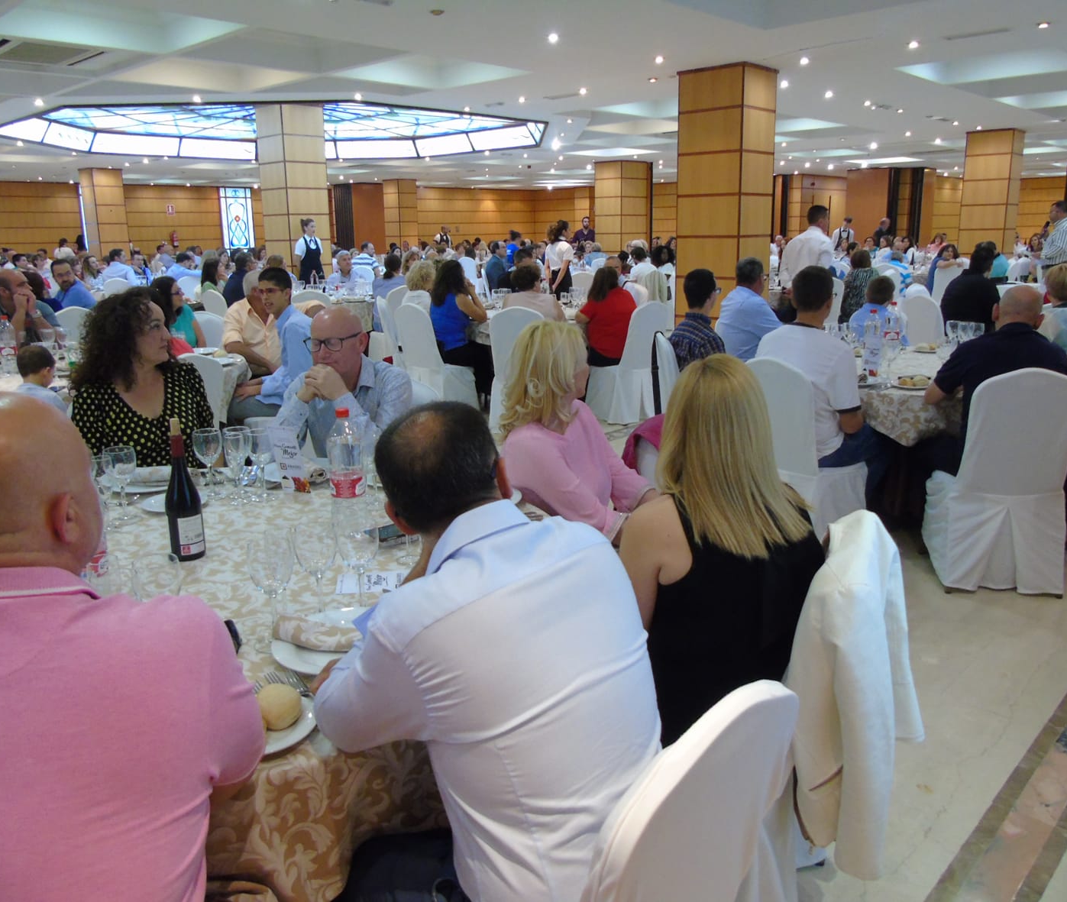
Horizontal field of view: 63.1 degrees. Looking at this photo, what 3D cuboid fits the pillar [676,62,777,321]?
[{"bbox_3d":[1.809,-2.037,8.230,0.640,2.896,0.640,12,19,41],"label":"pillar"}]

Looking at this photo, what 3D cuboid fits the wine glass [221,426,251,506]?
[{"bbox_3d":[-0.869,0.041,2.557,0.082,0.197,0.082,-1,14,0],"label":"wine glass"}]

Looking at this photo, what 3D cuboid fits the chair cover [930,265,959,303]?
[{"bbox_3d":[5.856,-2.201,12.586,0.460,0.950,0.530,-4,14,-12],"label":"chair cover"}]

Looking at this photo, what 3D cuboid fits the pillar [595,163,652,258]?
[{"bbox_3d":[1.867,-4.636,18.525,0.670,2.896,0.883,12,19,41],"label":"pillar"}]

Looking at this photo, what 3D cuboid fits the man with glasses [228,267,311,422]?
[{"bbox_3d":[-1.501,-0.327,4.788,0.740,1.337,0.480,-4,15,-13],"label":"man with glasses"}]

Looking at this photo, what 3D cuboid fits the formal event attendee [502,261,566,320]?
[{"bbox_3d":[0.008,-0.835,6.816,0.500,1.260,0.780,3,15,15],"label":"formal event attendee"}]

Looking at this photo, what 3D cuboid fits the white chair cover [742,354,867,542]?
[{"bbox_3d":[1.211,0.029,4.013,0.550,0.950,0.470,-14,19,-41],"label":"white chair cover"}]

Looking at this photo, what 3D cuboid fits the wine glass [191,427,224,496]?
[{"bbox_3d":[-0.952,0.038,2.580,0.083,0.195,0.083,-1,14,0],"label":"wine glass"}]

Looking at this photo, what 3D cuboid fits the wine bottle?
[{"bbox_3d":[-0.834,0.093,2.067,0.081,0.335,0.081,-7,15,-22],"label":"wine bottle"}]

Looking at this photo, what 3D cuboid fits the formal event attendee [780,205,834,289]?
[{"bbox_3d":[2.707,-1.566,8.640,0.550,1.740,0.360,8,17,31],"label":"formal event attendee"}]

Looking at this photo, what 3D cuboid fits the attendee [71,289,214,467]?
[{"bbox_3d":[-1.294,0.094,3.157,0.500,1.328,0.750,-12,18,-36],"label":"attendee"}]

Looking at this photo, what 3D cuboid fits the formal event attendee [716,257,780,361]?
[{"bbox_3d":[1.667,-0.745,6.311,0.800,1.282,0.500,-6,15,-17],"label":"formal event attendee"}]

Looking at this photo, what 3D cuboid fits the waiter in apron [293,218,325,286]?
[{"bbox_3d":[-2.816,-2.055,11.021,0.450,1.700,0.340,-11,17,-34],"label":"waiter in apron"}]

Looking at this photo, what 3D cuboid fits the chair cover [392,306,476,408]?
[{"bbox_3d":[-0.822,-0.748,7.233,0.470,0.950,0.550,11,18,39],"label":"chair cover"}]

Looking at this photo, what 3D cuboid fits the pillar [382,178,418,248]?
[{"bbox_3d":[-4.285,-7.263,28.464,0.770,3.070,0.770,13,20,42],"label":"pillar"}]

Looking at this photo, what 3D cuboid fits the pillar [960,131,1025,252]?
[{"bbox_3d":[8.972,-4.577,17.097,0.800,3.262,0.800,12,19,42],"label":"pillar"}]

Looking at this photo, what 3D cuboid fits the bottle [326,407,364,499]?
[{"bbox_3d":[-0.462,0.061,2.177,0.091,0.332,0.091,-1,14,0],"label":"bottle"}]

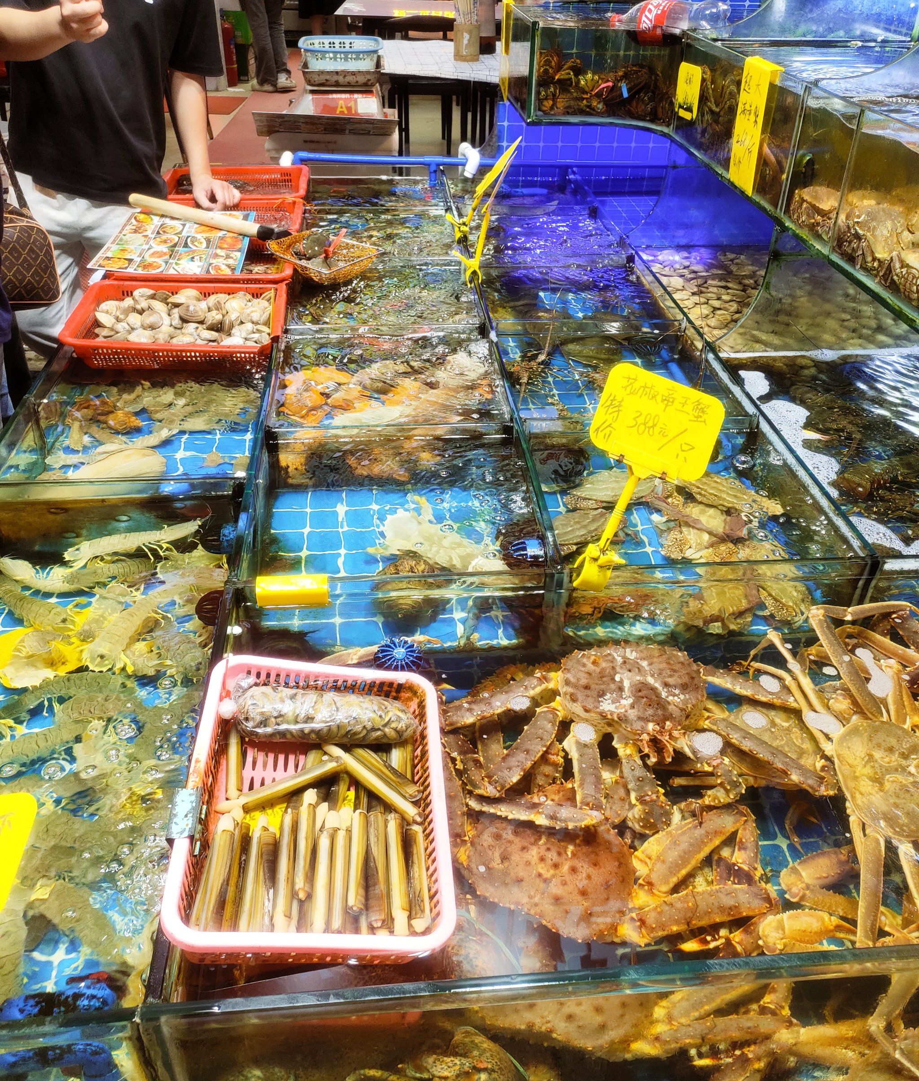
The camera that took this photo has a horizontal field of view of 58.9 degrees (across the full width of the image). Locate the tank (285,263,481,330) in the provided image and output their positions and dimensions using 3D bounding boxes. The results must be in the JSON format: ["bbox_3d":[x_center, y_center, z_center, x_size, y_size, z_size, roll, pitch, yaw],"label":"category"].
[{"bbox_3d":[-0.161,-0.442,1.781,0.400,0.230,0.385,-2,38,-5],"label":"tank"}]

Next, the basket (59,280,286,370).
[{"bbox_3d":[-0.545,-0.425,1.611,0.385,0.090,0.330,-2,38,-5],"label":"basket"}]

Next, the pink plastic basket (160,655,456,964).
[{"bbox_3d":[-0.138,0.261,0.792,0.242,0.090,0.305,6,37,-11],"label":"pink plastic basket"}]

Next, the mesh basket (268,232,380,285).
[{"bbox_3d":[-0.303,-0.617,1.824,0.175,0.090,0.225,-30,48,-34],"label":"mesh basket"}]

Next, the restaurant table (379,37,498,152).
[{"bbox_3d":[0.188,-1.842,3.832,1.180,0.750,0.870,-2,38,-5],"label":"restaurant table"}]

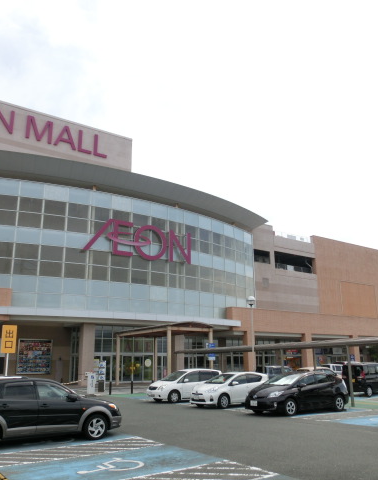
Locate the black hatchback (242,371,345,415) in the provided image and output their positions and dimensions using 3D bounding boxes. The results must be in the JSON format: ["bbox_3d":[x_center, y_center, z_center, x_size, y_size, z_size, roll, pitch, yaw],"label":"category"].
[{"bbox_3d":[4.254,5.907,17.336,4.460,1.490,1.780,9,-19,-33],"label":"black hatchback"}]

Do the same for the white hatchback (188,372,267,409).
[{"bbox_3d":[1.942,6.829,20.386,3.995,1.445,1.720,11,-19,-36],"label":"white hatchback"}]

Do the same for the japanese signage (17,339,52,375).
[{"bbox_3d":[-14.459,10.988,41.780,3.130,3.165,0.150,9,-19,-33],"label":"japanese signage"}]

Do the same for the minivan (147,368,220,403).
[{"bbox_3d":[-0.074,7.621,23.377,4.240,1.610,1.720,10,-19,-33],"label":"minivan"}]

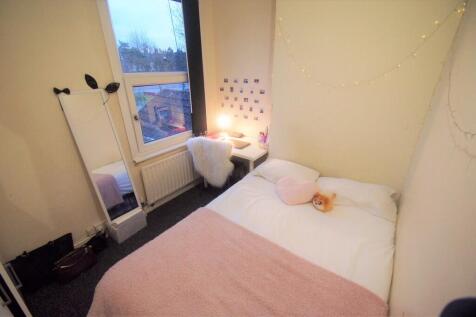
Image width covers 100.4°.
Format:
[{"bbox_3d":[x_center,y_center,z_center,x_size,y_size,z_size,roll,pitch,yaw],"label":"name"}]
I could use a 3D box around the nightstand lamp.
[{"bbox_3d":[-0.201,-0.465,3.028,0.180,0.340,0.180,8,24,18],"label":"nightstand lamp"}]

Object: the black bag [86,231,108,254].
[{"bbox_3d":[-1.428,0.859,2.014,0.110,0.170,0.180,16,28,33],"label":"black bag"}]

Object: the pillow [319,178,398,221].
[{"bbox_3d":[1.037,0.283,1.798,0.650,0.140,0.460,16,28,33],"label":"pillow"}]

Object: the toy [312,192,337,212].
[{"bbox_3d":[0.732,0.350,1.653,0.180,0.110,0.120,-16,28,-33],"label":"toy"}]

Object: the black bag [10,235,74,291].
[{"bbox_3d":[-1.658,0.903,1.731,0.120,0.310,0.410,16,28,33],"label":"black bag"}]

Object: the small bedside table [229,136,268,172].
[{"bbox_3d":[-0.050,0.156,2.940,0.970,0.740,0.600,16,28,33],"label":"small bedside table"}]

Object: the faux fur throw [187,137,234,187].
[{"bbox_3d":[-0.318,0.032,2.360,0.540,0.520,0.220,6,23,14],"label":"faux fur throw"}]

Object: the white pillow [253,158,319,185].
[{"bbox_3d":[0.524,0.138,2.135,0.640,0.150,0.460,16,28,33],"label":"white pillow"}]

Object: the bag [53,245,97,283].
[{"bbox_3d":[-1.483,0.938,1.802,0.140,0.180,0.280,20,30,39],"label":"bag"}]

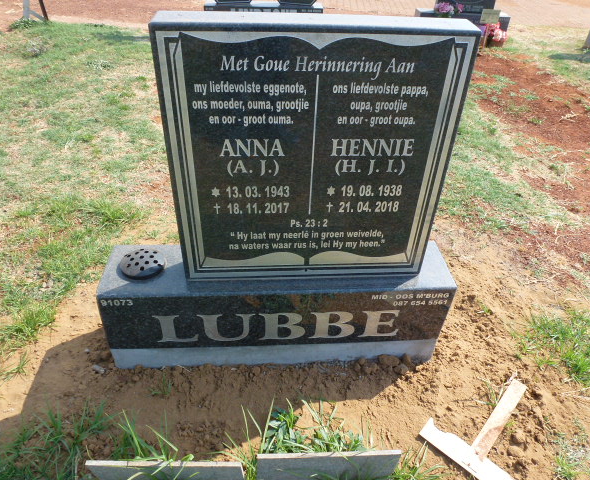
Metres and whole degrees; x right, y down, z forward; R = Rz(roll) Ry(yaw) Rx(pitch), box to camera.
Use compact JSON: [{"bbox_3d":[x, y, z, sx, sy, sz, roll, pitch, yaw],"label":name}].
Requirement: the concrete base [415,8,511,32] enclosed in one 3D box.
[{"bbox_3d":[1.718,-2.231,4.624,0.901,0.239,0.230,3,38,1],"label":"concrete base"}]

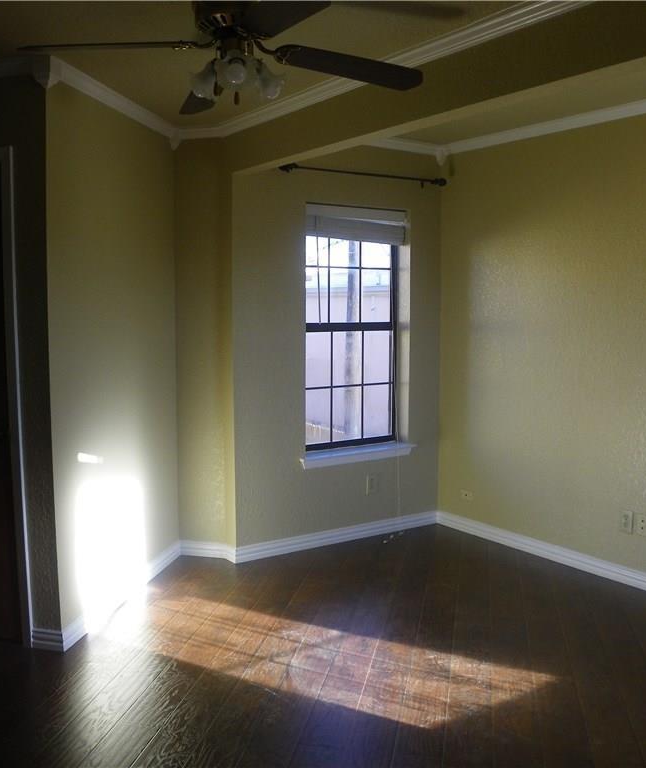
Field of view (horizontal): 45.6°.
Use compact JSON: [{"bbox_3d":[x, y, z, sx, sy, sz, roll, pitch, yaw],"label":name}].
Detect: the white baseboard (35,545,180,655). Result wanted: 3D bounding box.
[{"bbox_3d":[-1.032,1.009,3.854,0.160,0.095,1.301,1,5,12],"label":"white baseboard"}]

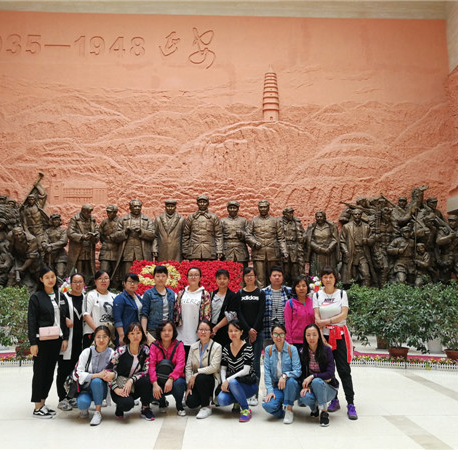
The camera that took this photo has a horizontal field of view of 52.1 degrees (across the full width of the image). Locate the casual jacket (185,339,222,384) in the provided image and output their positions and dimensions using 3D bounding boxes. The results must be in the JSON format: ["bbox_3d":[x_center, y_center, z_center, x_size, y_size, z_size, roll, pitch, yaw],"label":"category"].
[{"bbox_3d":[-0.294,1.577,5.387,0.420,0.530,0.400,-1,-7,11],"label":"casual jacket"}]

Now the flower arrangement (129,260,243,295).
[{"bbox_3d":[-1.029,1.283,11.328,2.720,0.840,0.450,0,-6,0],"label":"flower arrangement"}]

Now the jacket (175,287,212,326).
[{"bbox_3d":[-0.448,1.006,5.740,0.460,0.520,0.270,0,-7,-4],"label":"jacket"}]

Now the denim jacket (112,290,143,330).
[{"bbox_3d":[-1.241,1.097,5.835,0.440,0.560,0.300,3,-7,-28],"label":"denim jacket"}]

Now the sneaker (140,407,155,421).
[{"bbox_3d":[-0.891,2.044,5.107,0.095,0.120,0.250,6,-9,-42],"label":"sneaker"}]

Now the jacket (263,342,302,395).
[{"bbox_3d":[0.596,1.593,5.214,0.420,0.540,0.380,-1,-7,8],"label":"jacket"}]

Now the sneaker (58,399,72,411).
[{"bbox_3d":[-1.929,2.101,5.517,0.100,0.110,0.260,5,-8,-38],"label":"sneaker"}]

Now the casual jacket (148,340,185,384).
[{"bbox_3d":[-0.722,1.577,5.407,0.450,0.520,0.400,0,-7,-4],"label":"casual jacket"}]

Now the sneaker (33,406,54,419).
[{"bbox_3d":[-2.062,2.071,5.196,0.255,0.100,0.098,-5,-8,38],"label":"sneaker"}]

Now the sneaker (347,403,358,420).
[{"bbox_3d":[1.369,2.060,5.186,0.100,0.120,0.260,-1,-6,6],"label":"sneaker"}]

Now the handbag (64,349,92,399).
[{"bbox_3d":[-1.701,1.678,5.253,0.280,0.500,0.200,-3,-8,20],"label":"handbag"}]

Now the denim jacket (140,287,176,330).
[{"bbox_3d":[-0.900,1.051,5.890,0.440,0.520,0.270,1,-6,-5],"label":"denim jacket"}]

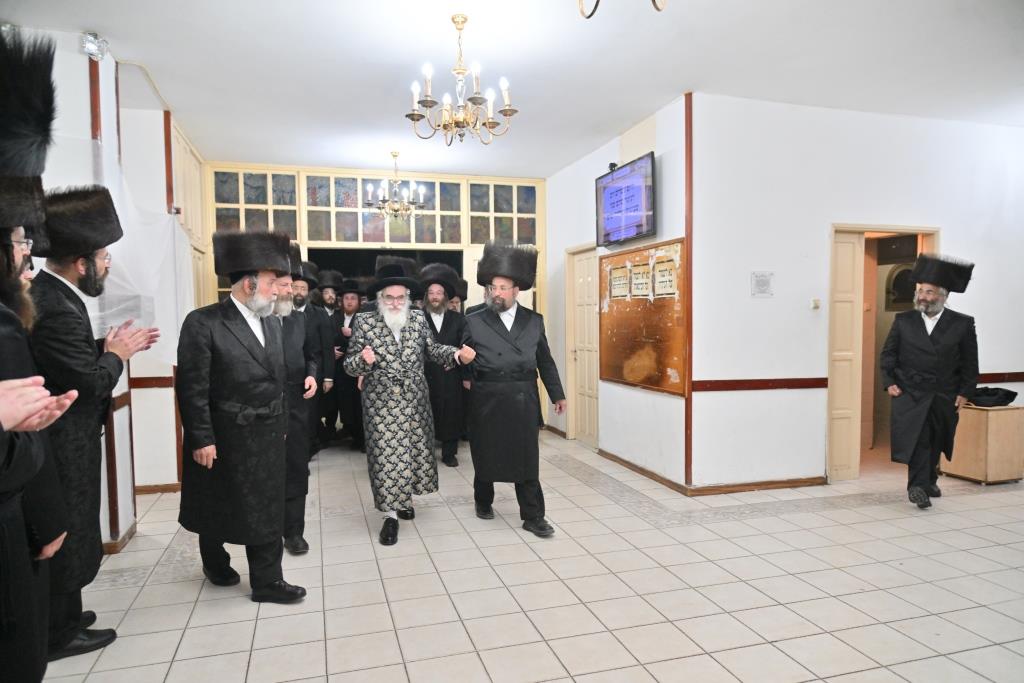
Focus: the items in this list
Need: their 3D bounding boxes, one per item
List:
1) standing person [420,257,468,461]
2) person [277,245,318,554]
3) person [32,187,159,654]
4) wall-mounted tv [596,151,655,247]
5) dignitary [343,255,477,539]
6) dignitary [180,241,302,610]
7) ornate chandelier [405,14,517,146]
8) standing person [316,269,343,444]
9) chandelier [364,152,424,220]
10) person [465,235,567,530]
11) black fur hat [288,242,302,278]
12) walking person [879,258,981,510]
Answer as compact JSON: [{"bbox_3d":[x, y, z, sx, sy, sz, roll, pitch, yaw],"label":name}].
[{"bbox_3d":[-0.649,0.211,6.470,0.550,1.870,0.480,-1,2,-8],"label":"standing person"},{"bbox_3d":[-1.420,0.322,4.260,0.560,1.850,0.500,-3,3,-40],"label":"person"},{"bbox_3d":[-1.907,0.337,3.060,0.630,1.930,0.540,-2,3,-37],"label":"person"},{"bbox_3d":[0.991,-1.185,5.899,0.070,0.635,1.110,-3,3,-17],"label":"wall-mounted tv"},{"bbox_3d":[-0.662,0.361,4.500,0.820,1.740,0.580,-1,2,-7],"label":"dignitary"},{"bbox_3d":[-1.393,0.373,3.530,0.560,1.810,0.570,1,3,22],"label":"dignitary"},{"bbox_3d":[-0.281,-1.432,3.733,0.613,0.688,0.613,0,2,0],"label":"ornate chandelier"},{"bbox_3d":[-2.016,0.172,7.500,0.520,1.880,0.440,-1,3,-14],"label":"standing person"},{"bbox_3d":[-1.168,-1.570,6.875,0.605,0.669,0.605,0,2,0],"label":"chandelier"},{"bbox_3d":[0.010,0.291,4.600,0.680,1.860,0.540,-1,3,-14],"label":"person"},{"bbox_3d":[-1.491,-0.510,4.250,0.380,0.210,0.380,-3,3,-40],"label":"black fur hat"},{"bbox_3d":[3.088,0.278,5.050,0.650,1.800,0.520,1,3,30],"label":"walking person"}]

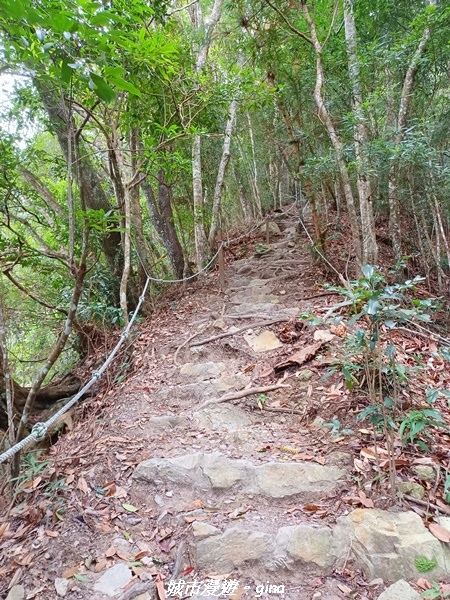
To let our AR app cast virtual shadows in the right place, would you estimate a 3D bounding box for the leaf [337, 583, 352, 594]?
[{"bbox_3d":[0.451,1.077,1.620,0.030,0.012,0.060,-14,8,-39],"label":"leaf"}]

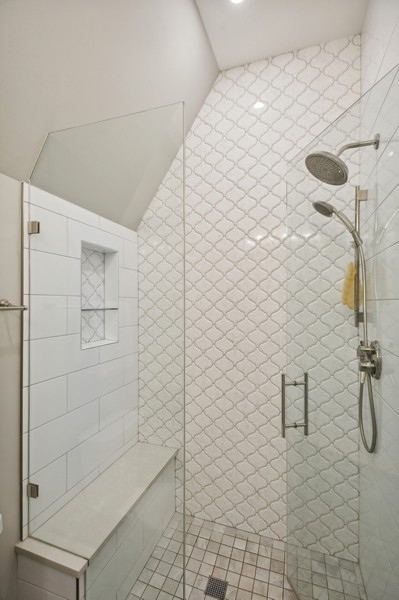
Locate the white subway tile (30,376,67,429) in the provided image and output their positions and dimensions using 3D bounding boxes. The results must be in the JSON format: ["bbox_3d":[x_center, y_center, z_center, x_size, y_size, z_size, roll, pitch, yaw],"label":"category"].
[{"bbox_3d":[-0.728,0.489,1.363,0.010,0.202,0.235,0,-1,20],"label":"white subway tile"}]

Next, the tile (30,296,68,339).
[{"bbox_3d":[-0.728,0.081,1.367,0.010,0.202,0.235,0,-1,20],"label":"tile"}]

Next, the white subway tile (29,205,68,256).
[{"bbox_3d":[-0.728,-0.327,1.370,0.010,0.202,0.235,0,-1,20],"label":"white subway tile"}]

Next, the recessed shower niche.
[{"bbox_3d":[-0.646,-0.021,1.746,0.109,0.602,0.341,0,-1,20],"label":"recessed shower niche"}]

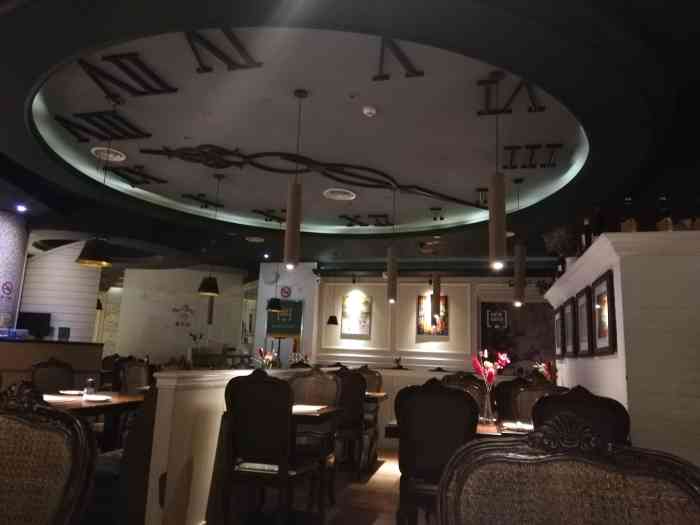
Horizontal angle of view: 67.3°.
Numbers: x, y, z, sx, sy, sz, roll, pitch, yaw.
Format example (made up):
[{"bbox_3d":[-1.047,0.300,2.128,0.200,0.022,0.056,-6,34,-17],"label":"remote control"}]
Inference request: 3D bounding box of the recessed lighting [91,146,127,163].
[{"bbox_3d":[-2.263,-0.997,4.924,0.310,0.050,0.310,0,-10,15],"label":"recessed lighting"}]

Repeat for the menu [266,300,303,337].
[{"bbox_3d":[-1.175,1.004,9.431,0.680,0.650,0.060,0,-10,14],"label":"menu"}]

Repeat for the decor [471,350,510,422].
[{"bbox_3d":[1.032,0.922,3.896,0.310,0.540,0.280,0,-10,15],"label":"decor"}]

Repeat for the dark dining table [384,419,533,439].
[{"bbox_3d":[1.044,1.525,3.589,1.500,0.750,0.850,0,-10,15],"label":"dark dining table"}]

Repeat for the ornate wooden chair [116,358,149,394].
[{"bbox_3d":[-2.849,1.767,6.611,0.520,1.080,0.580,2,-11,2],"label":"ornate wooden chair"}]

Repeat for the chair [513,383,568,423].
[{"bbox_3d":[1.373,1.357,3.599,0.520,1.080,0.580,0,-11,10],"label":"chair"}]

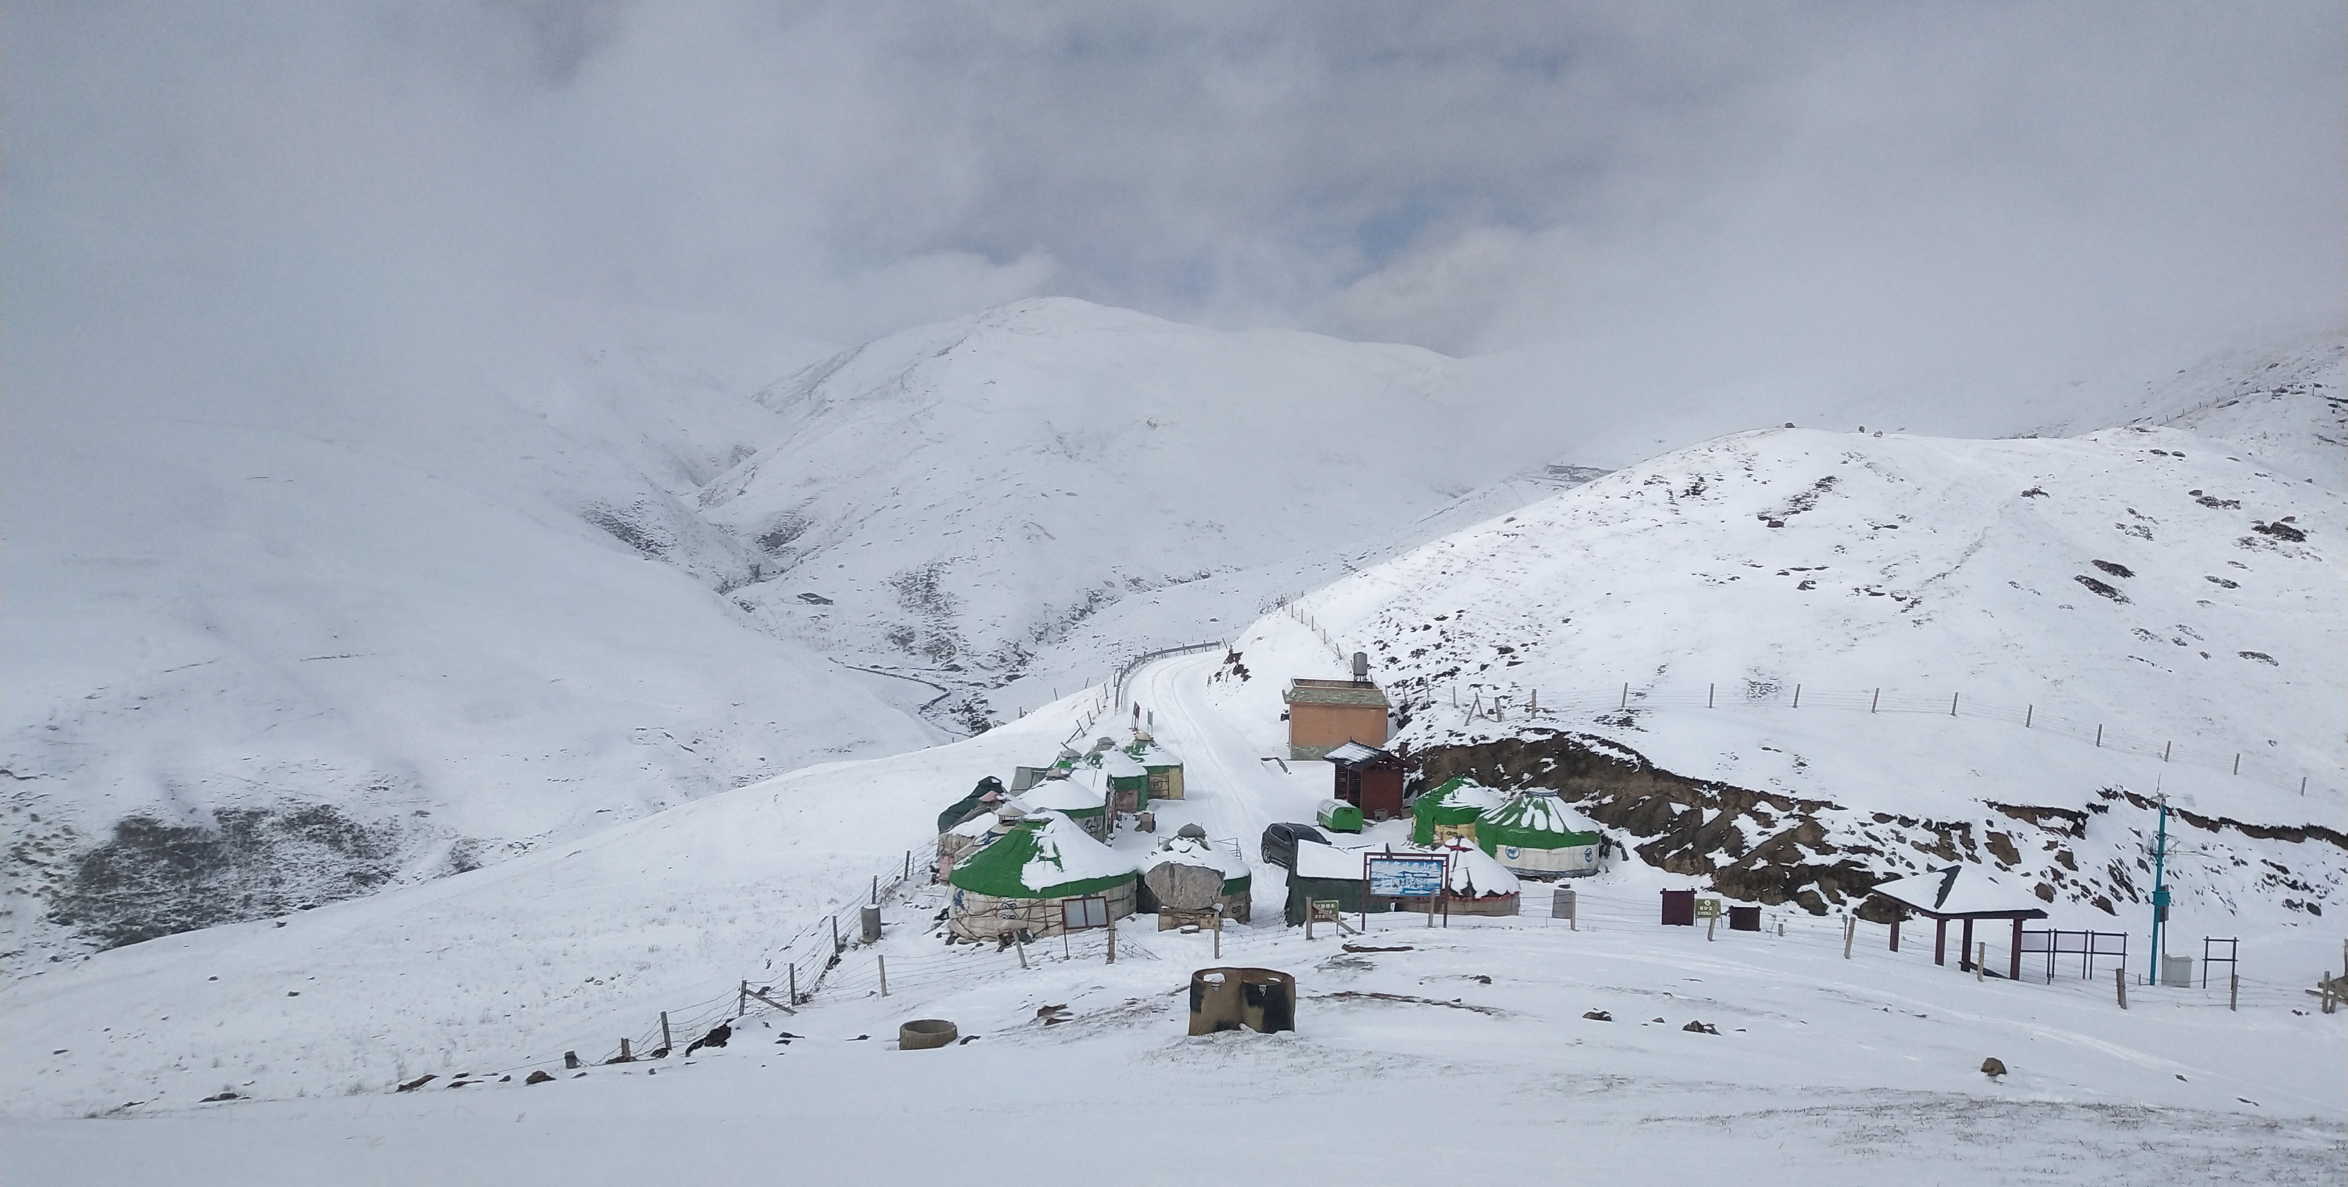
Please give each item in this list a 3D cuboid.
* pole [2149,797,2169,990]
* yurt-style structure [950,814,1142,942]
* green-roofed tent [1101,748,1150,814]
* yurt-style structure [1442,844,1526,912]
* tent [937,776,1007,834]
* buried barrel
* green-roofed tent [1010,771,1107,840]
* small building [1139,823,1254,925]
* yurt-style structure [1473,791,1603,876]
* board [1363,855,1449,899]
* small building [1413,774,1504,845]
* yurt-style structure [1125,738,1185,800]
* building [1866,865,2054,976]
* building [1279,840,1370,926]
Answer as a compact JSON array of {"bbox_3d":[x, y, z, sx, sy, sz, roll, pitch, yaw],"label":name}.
[{"bbox_3d":[31.466,9.551,65.000,0.500,5.890,0.500,1,4,0],"label":"pole"},{"bbox_3d":[-4.848,10.054,75.187,7.000,3.900,7.000,0,5,0],"label":"yurt-style structure"},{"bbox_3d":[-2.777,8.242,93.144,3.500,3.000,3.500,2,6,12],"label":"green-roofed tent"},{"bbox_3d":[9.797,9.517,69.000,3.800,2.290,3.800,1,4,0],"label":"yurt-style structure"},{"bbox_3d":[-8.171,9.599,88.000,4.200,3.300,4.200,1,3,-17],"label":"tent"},{"bbox_3d":[1.267,7.622,38.000,1.950,1.020,1.000,1,4,0],"label":"buried barrel"},{"bbox_3d":[-4.834,9.190,87.149,4.100,3.100,4.100,0,5,0],"label":"green-roofed tent"},{"bbox_3d":[0.732,10.227,75.168,4.100,3.500,4.100,0,5,0],"label":"small building"},{"bbox_3d":[14.863,9.525,82.651,5.000,3.150,4.700,0,5,0],"label":"yurt-style structure"},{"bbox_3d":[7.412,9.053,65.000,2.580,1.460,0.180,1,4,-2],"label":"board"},{"bbox_3d":[12.210,9.032,86.000,4.300,2.470,4.300,1,4,0],"label":"small building"},{"bbox_3d":[-1.229,8.198,96.649,3.600,3.100,3.600,0,6,-3],"label":"yurt-style structure"},{"bbox_3d":[25.851,10.540,67.000,3.950,3.130,3.950,0,4,-11],"label":"building"},{"bbox_3d":[5.486,9.471,68.000,3.500,2.320,3.000,1,4,0],"label":"building"}]

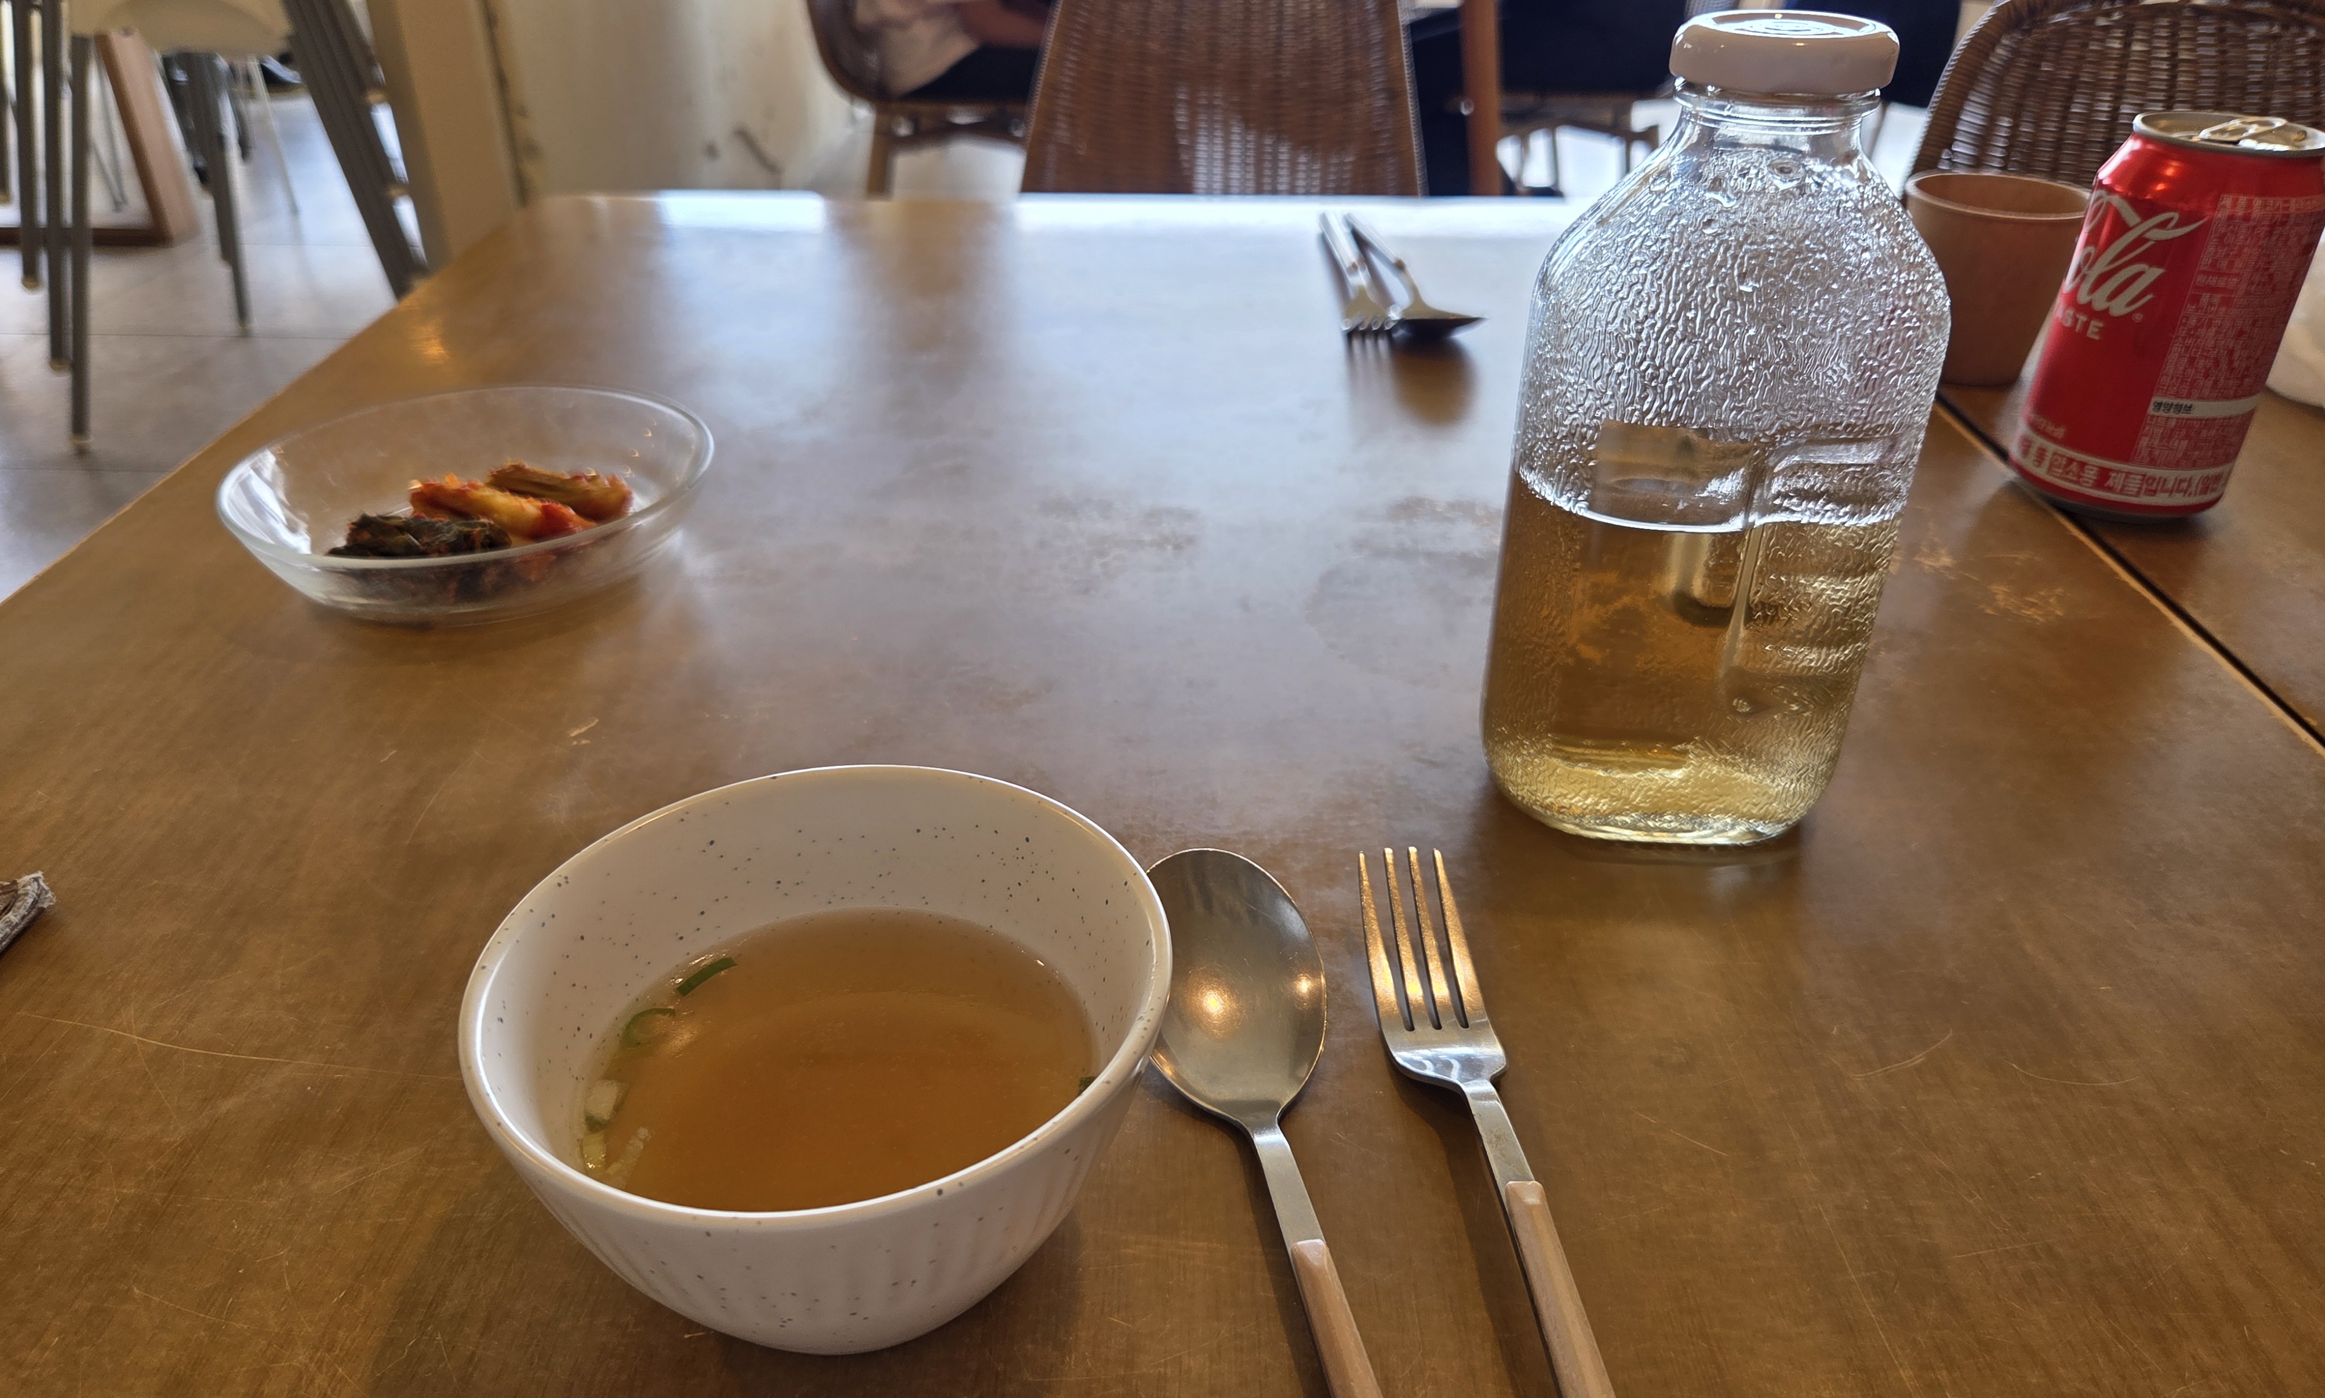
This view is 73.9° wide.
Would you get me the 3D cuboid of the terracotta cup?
[{"bbox_3d":[0.340,-0.174,0.643,0.074,0.068,0.074,0,32,0],"label":"terracotta cup"}]

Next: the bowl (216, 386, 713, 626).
[{"bbox_3d":[-0.218,-0.064,0.499,0.148,0.031,0.148,0,32,0],"label":"bowl"}]

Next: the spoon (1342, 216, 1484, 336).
[{"bbox_3d":[0.110,-0.211,0.748,0.044,0.021,0.202,-3,32,-4],"label":"spoon"}]

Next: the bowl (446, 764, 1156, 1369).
[{"bbox_3d":[-0.054,0.065,0.265,0.112,0.057,0.112,0,32,0],"label":"bowl"}]

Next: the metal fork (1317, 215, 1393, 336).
[{"bbox_3d":[0.089,-0.210,0.748,0.024,0.019,0.200,1,32,1],"label":"metal fork"}]

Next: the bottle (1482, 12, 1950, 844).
[{"bbox_3d":[0.124,-0.057,0.350,0.083,0.177,0.083,11,33,17],"label":"bottle"}]

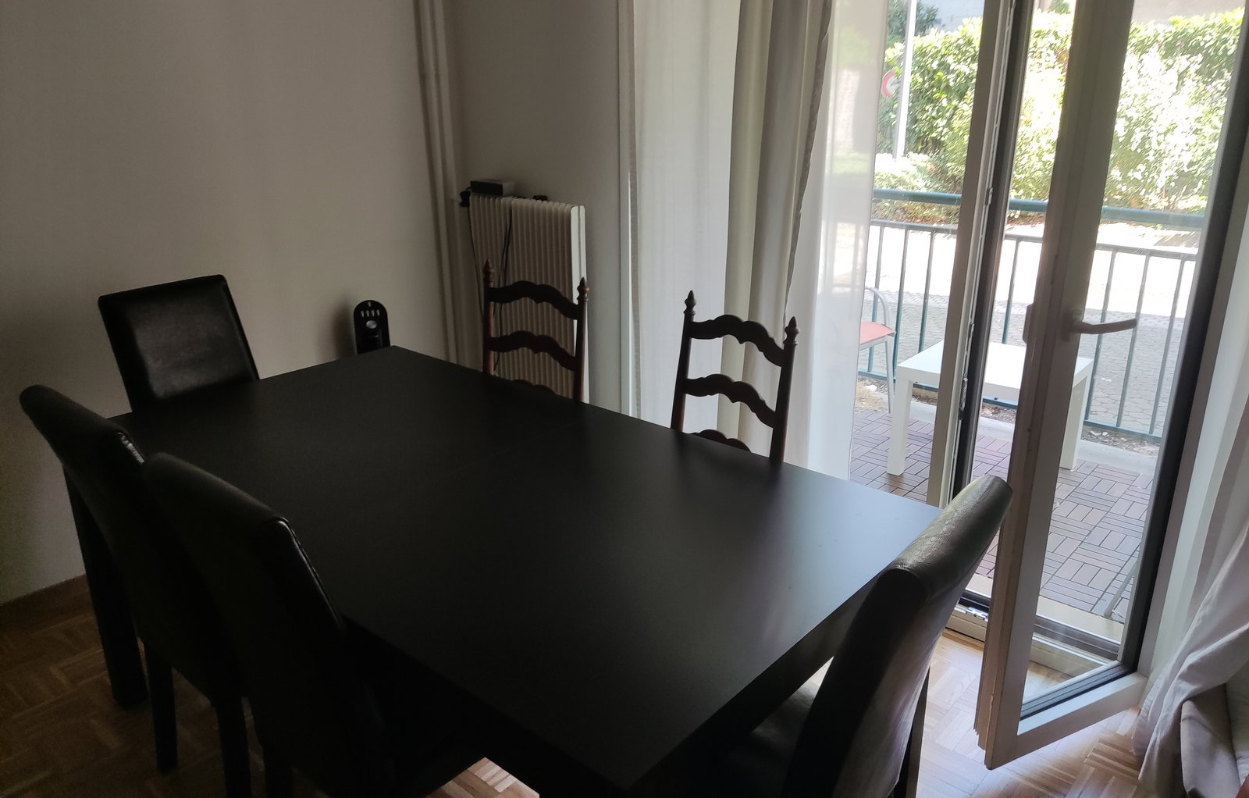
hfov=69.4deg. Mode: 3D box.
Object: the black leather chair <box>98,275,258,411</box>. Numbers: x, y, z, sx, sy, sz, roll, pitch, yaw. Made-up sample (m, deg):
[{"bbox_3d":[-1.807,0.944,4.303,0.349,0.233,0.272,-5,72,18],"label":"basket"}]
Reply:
[{"bbox_3d":[-1.115,0.178,2.615,0.600,0.960,0.430,15,24,37],"label":"black leather chair"}]

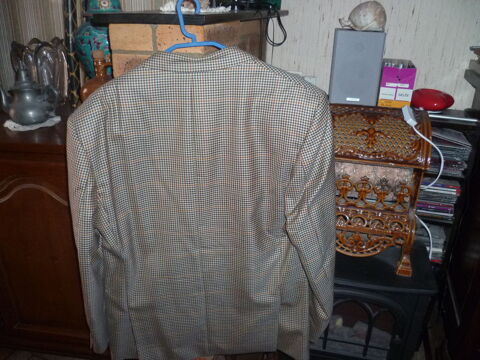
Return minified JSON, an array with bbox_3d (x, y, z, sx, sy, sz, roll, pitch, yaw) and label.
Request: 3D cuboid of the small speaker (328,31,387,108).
[{"bbox_3d":[0.358,-0.347,1.196,0.138,0.208,0.150,6,23,10],"label":"small speaker"}]

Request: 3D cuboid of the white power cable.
[{"bbox_3d":[0.514,0.028,1.111,0.155,0.470,0.130,6,23,10],"label":"white power cable"}]

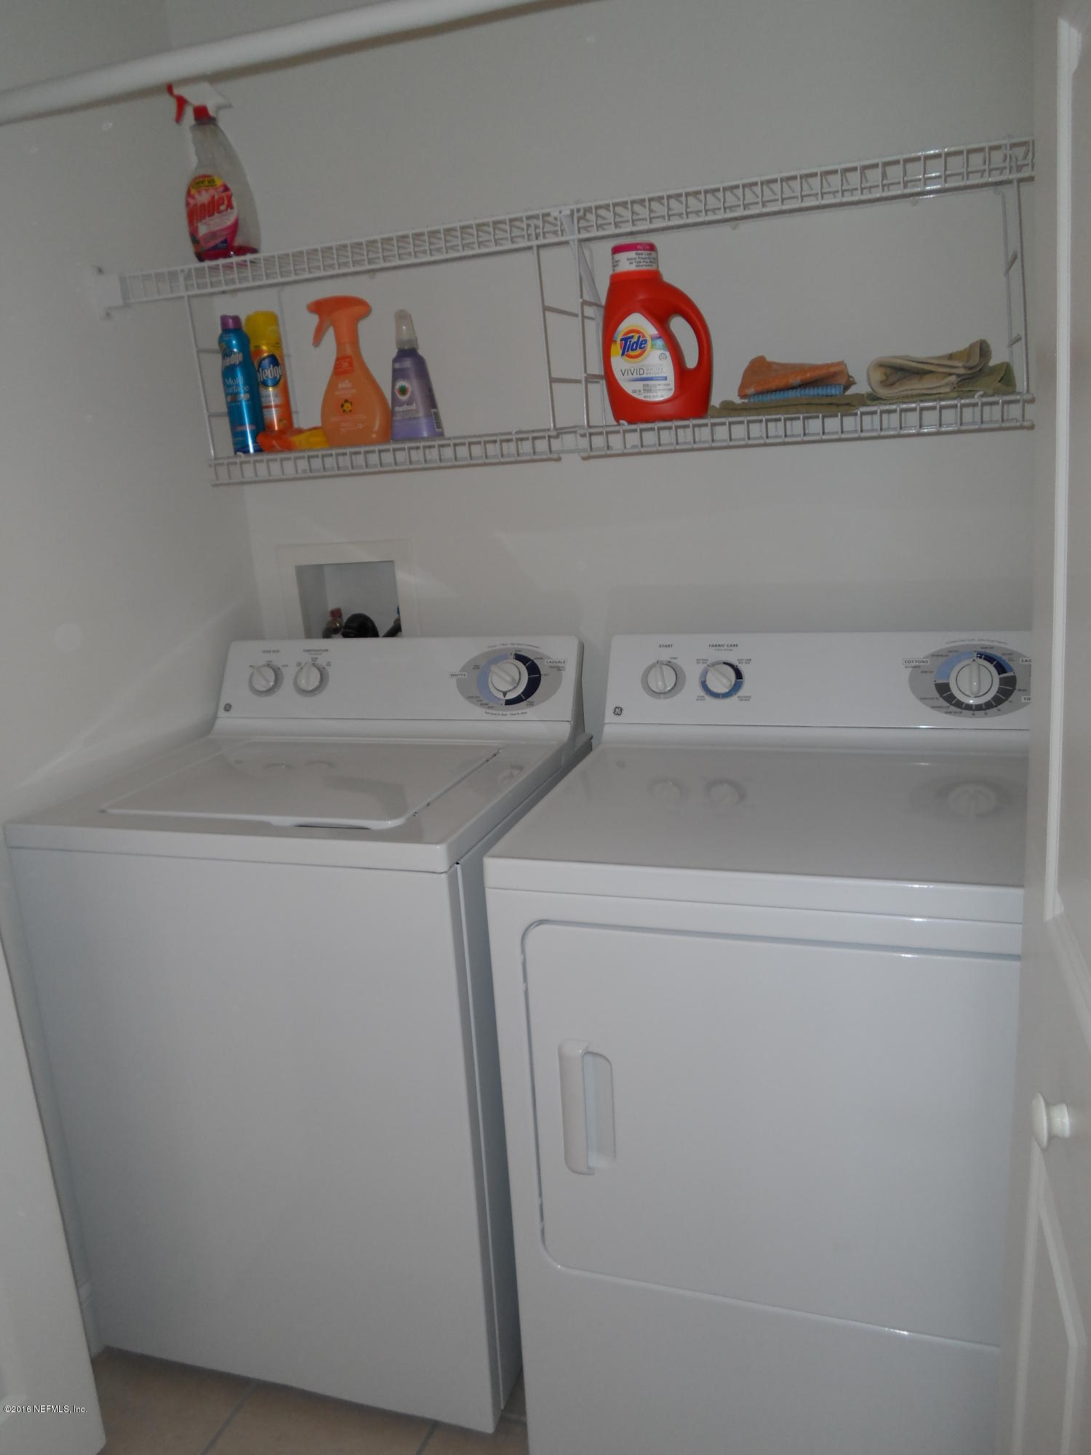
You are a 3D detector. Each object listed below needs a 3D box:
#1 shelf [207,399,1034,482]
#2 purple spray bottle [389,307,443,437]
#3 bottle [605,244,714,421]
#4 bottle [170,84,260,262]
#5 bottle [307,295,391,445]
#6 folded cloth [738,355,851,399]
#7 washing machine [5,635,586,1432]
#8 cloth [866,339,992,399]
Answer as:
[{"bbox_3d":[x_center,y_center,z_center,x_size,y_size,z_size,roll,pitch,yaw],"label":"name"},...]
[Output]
[{"bbox_3d":[0.082,-0.460,1.686,1.271,0.045,0.305,1,15,19],"label":"shelf"},{"bbox_3d":[-0.208,-0.571,1.705,0.090,0.200,0.063,0,15,16],"label":"purple spray bottle"},{"bbox_3d":[0.172,-0.593,1.576,0.160,0.260,0.092,-1,15,12],"label":"bottle"},{"bbox_3d":[-0.526,-0.883,1.678,0.117,0.260,0.066,-2,15,7],"label":"bottle"},{"bbox_3d":[-0.313,-0.589,1.736,0.135,0.235,0.068,-2,15,7],"label":"bottle"},{"bbox_3d":[0.364,-0.514,1.542,0.153,0.060,0.180,1,15,19],"label":"folded cloth"},{"bbox_3d":[-0.331,0.428,1.791,0.686,1.075,0.655,1,15,18],"label":"washing machine"},{"bbox_3d":[0.540,-0.503,1.483,0.157,0.070,0.190,1,15,19],"label":"cloth"}]

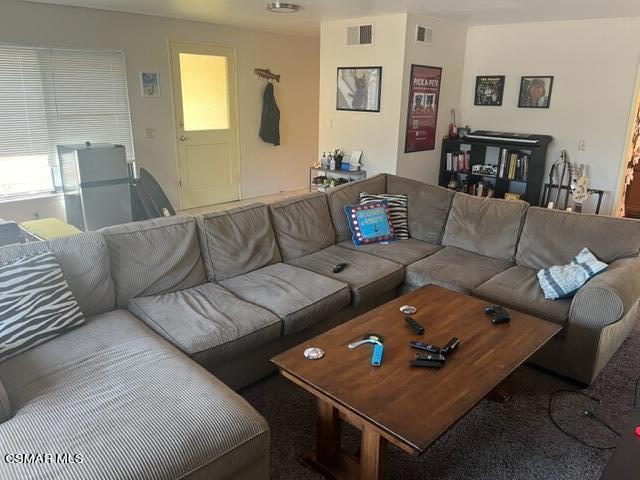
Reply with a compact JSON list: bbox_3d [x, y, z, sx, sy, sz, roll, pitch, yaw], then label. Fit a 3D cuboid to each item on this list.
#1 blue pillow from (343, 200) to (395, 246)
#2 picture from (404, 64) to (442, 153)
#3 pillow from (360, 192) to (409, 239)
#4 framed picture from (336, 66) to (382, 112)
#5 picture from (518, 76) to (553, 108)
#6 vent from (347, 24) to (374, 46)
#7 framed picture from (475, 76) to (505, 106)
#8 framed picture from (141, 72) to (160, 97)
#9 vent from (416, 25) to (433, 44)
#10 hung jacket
[{"bbox_3d":[0.452,-0.149,4.160,0.420,0.385,0.140,-8,-14,-26],"label":"blue pillow"},{"bbox_3d":[1.226,-1.515,5.606,0.025,0.957,0.627,17,23,42],"label":"picture"},{"bbox_3d":[0.575,-0.213,4.307,0.430,0.420,0.140,1,-13,1],"label":"pillow"},{"bbox_3d":[0.439,-1.757,5.616,0.679,0.497,0.025,17,23,42],"label":"framed picture"},{"bbox_3d":[2.456,-1.680,5.476,0.358,0.341,0.025,17,23,42],"label":"picture"},{"bbox_3d":[0.443,-2.316,5.447,0.390,0.230,0.030,17,23,42],"label":"vent"},{"bbox_3d":[2.058,-1.813,5.852,0.363,0.344,0.025,17,23,42],"label":"framed picture"},{"bbox_3d":[-2.000,-1.842,5.701,0.020,0.268,0.237,17,23,42],"label":"framed picture"},{"bbox_3d":[1.164,-2.261,5.293,0.030,0.195,0.340,17,23,42],"label":"vent"},{"bbox_3d":[-0.733,-1.803,6.958,0.140,0.870,0.290,17,23,42],"label":"hung jacket"}]

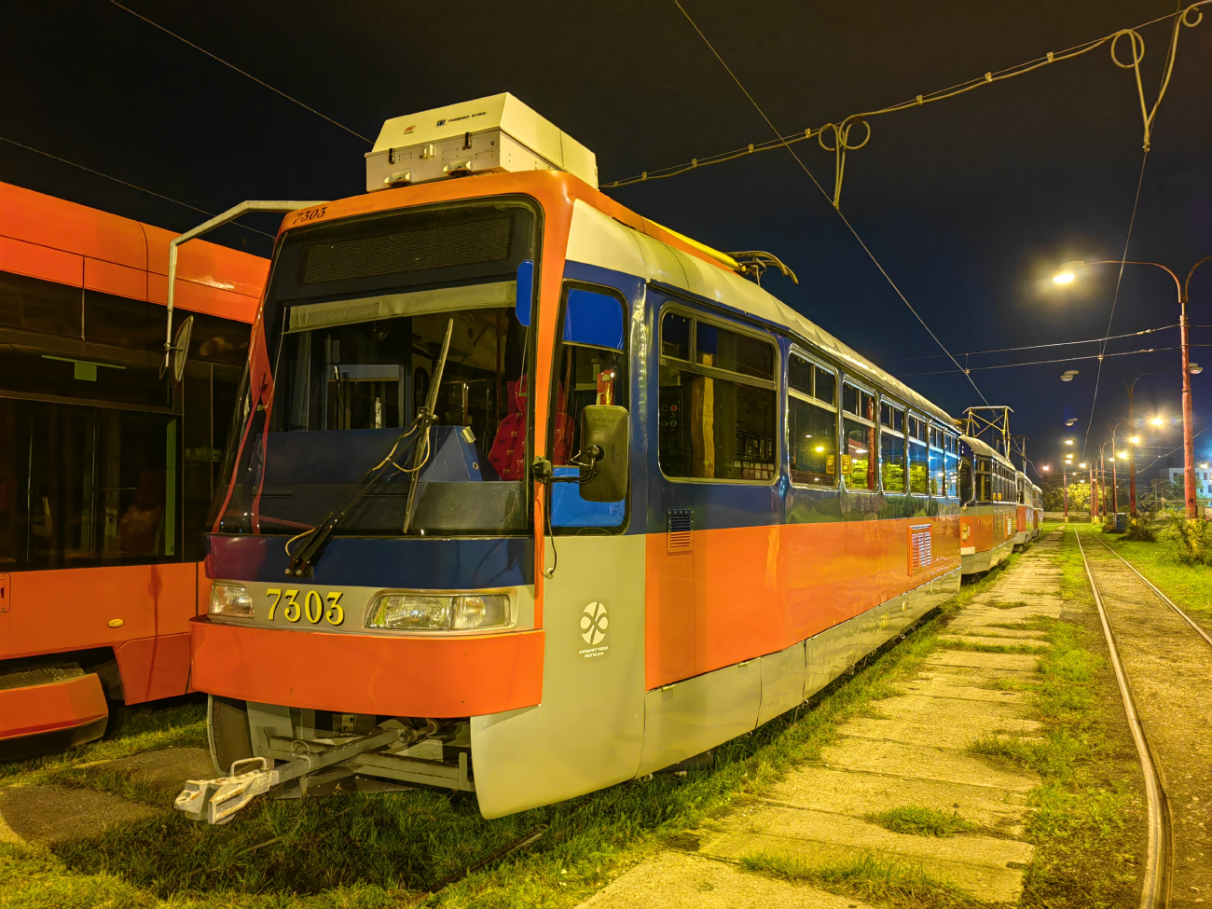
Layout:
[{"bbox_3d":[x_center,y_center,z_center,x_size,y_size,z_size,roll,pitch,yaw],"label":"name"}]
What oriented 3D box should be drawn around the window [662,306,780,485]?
[{"bbox_3d":[0.634,-0.266,5.051,0.060,0.810,1.300,-2,-4,34],"label":"window"}]

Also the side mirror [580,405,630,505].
[{"bbox_3d":[-0.007,-0.002,3.660,0.190,0.370,0.080,-1,-3,10],"label":"side mirror"}]

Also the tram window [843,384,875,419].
[{"bbox_3d":[2.061,-0.416,7.665,0.060,0.215,1.160,-2,-4,27],"label":"tram window"}]

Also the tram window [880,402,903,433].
[{"bbox_3d":[2.722,-0.342,8.962,0.060,0.220,1.180,-2,-4,27],"label":"tram window"}]

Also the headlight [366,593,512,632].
[{"bbox_3d":[-0.661,0.626,3.740,0.560,0.145,0.120,0,-3,5],"label":"headlight"}]

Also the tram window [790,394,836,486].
[{"bbox_3d":[1.413,-0.070,6.371,0.060,0.550,1.190,-2,-4,27],"label":"tram window"}]

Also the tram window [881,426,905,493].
[{"bbox_3d":[2.728,0.078,8.950,0.060,0.560,1.210,-2,-4,27],"label":"tram window"}]

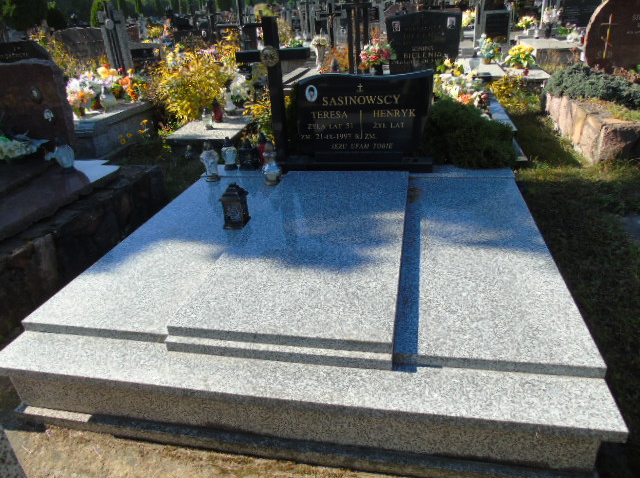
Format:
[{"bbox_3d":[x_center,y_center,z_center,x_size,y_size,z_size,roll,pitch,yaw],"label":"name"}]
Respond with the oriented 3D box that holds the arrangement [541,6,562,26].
[{"bbox_3d":[4.725,-4.552,9.434,0.365,0.371,0.347,2,28,12],"label":"arrangement"}]

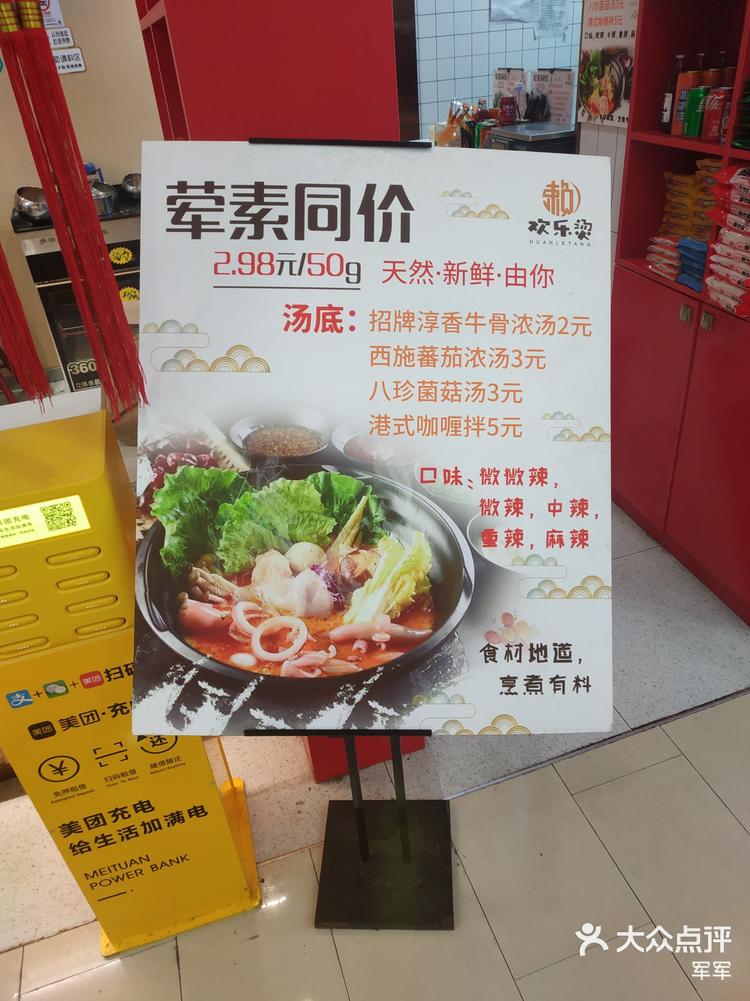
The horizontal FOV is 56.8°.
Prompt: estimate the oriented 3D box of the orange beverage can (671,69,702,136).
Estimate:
[{"bbox_3d":[0.841,-1.074,1.875,0.058,0.146,0.058,-5,34,3],"label":"orange beverage can"}]

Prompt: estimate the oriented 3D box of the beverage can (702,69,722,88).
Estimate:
[{"bbox_3d":[0.898,-1.074,1.869,0.058,0.146,0.058,15,39,29],"label":"beverage can"}]

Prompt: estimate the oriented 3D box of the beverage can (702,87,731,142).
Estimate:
[{"bbox_3d":[0.861,-0.965,1.736,0.066,0.115,0.066,16,39,30],"label":"beverage can"}]

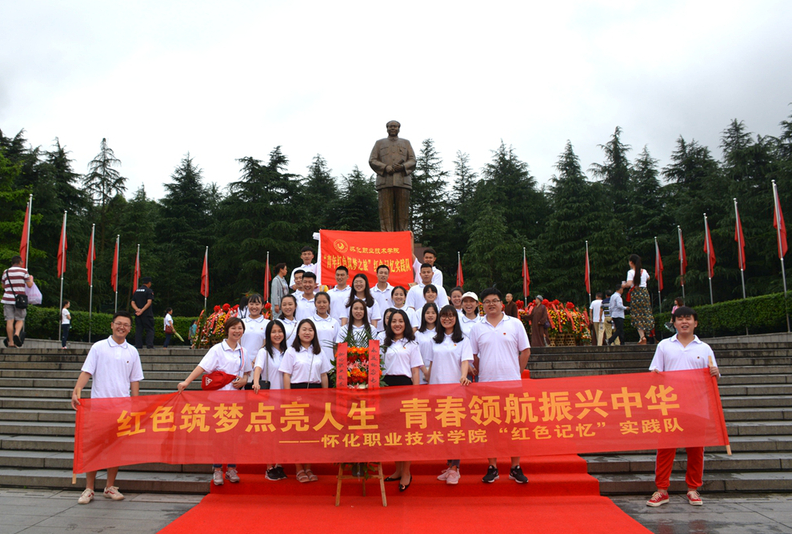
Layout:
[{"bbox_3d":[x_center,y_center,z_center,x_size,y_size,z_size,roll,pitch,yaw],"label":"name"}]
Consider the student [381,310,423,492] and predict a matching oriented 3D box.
[{"bbox_3d":[0.052,1.240,5.660,0.460,1.670,0.340,-1,-7,7],"label":"student"}]

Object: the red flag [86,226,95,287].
[{"bbox_3d":[-12.090,-0.340,23.798,0.400,2.250,0.300,-1,-7,0],"label":"red flag"}]

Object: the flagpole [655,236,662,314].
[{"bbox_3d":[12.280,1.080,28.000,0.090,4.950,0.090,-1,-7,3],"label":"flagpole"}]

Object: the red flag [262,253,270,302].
[{"bbox_3d":[-6.559,0.628,30.684,0.400,2.250,0.300,-1,-7,0],"label":"red flag"}]

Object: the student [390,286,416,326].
[{"bbox_3d":[0.080,1.020,6.920,0.460,1.600,0.300,-1,-7,2],"label":"student"}]

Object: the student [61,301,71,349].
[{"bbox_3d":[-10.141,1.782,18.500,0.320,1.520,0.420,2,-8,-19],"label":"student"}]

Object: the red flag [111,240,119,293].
[{"bbox_3d":[-13.281,-0.071,28.317,0.340,2.550,0.250,3,-8,-25],"label":"red flag"}]

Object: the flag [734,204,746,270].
[{"bbox_3d":[11.823,-1.108,20.553,0.400,2.250,0.300,-1,-7,0],"label":"flag"}]

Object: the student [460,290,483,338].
[{"bbox_3d":[0.835,1.078,6.645,0.430,1.640,0.310,-1,-7,6],"label":"student"}]

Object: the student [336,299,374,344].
[{"bbox_3d":[-0.430,1.165,6.758,0.470,1.600,0.280,0,-7,-2],"label":"student"}]

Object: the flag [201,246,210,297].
[{"bbox_3d":[-7.808,0.225,24.600,0.400,2.100,0.300,-1,-7,0],"label":"flag"}]

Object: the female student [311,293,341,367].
[{"bbox_3d":[-0.863,1.123,7.196,0.460,1.640,0.300,0,-8,-3],"label":"female student"}]

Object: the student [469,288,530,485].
[{"bbox_3d":[0.980,1.100,5.620,0.600,1.780,0.360,-1,-7,5],"label":"student"}]

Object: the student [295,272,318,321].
[{"bbox_3d":[-1.160,0.920,7.748,0.500,1.710,0.300,0,-7,-5],"label":"student"}]

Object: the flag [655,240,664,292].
[{"bbox_3d":[11.671,-0.065,26.613,0.400,2.250,0.300,-1,-7,0],"label":"flag"}]

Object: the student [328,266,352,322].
[{"bbox_3d":[-0.704,0.846,7.740,0.480,1.720,0.310,0,-7,-2],"label":"student"}]

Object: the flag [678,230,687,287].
[{"bbox_3d":[12.500,-0.420,26.050,0.360,2.450,0.250,-1,-7,3],"label":"flag"}]

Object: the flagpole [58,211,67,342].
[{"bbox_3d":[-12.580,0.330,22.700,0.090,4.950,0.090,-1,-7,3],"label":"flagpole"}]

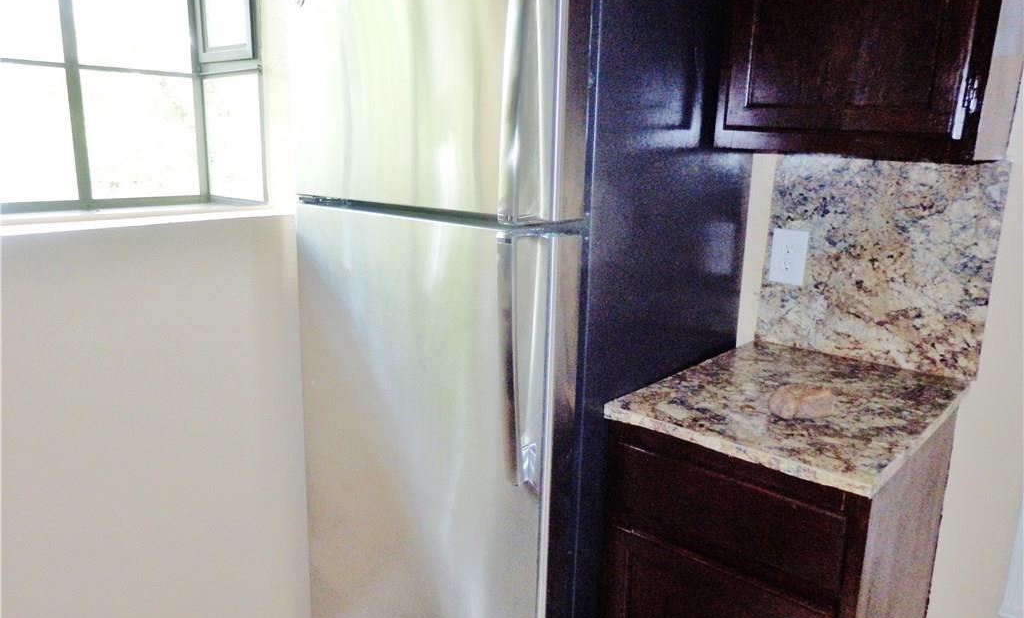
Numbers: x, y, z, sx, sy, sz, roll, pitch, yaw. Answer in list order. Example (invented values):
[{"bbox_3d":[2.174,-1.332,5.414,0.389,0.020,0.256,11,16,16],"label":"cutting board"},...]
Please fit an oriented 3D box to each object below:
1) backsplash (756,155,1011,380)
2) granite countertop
[{"bbox_3d":[0.775,-0.101,1.604,0.459,0.440,0.020,12,17,41],"label":"backsplash"},{"bbox_3d":[0.552,0.173,1.422,0.460,0.021,0.636,12,17,41],"label":"granite countertop"}]

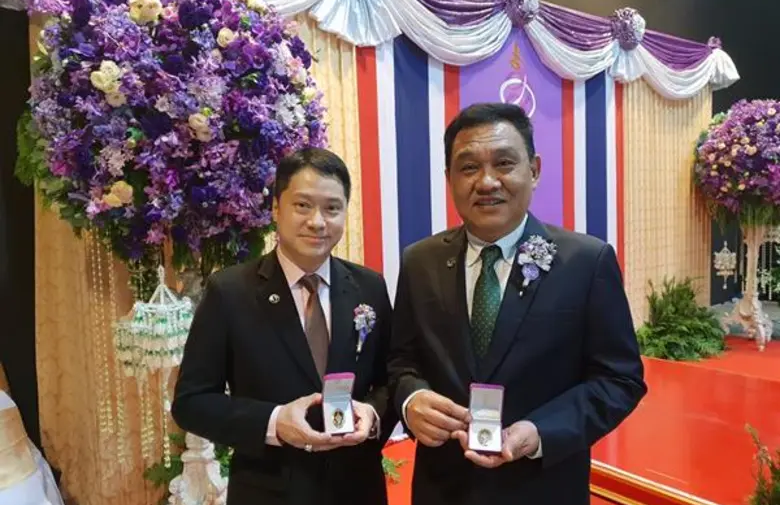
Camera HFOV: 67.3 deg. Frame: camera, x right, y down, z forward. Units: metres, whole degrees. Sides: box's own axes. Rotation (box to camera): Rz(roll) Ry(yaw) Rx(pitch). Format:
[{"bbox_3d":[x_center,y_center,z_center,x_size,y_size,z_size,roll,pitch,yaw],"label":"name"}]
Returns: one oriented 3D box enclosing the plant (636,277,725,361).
[{"bbox_3d":[2.655,0.611,5.407,0.800,0.700,0.600,-4,4,-35],"label":"plant"}]

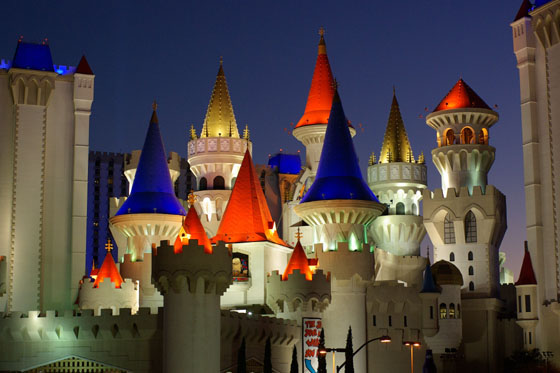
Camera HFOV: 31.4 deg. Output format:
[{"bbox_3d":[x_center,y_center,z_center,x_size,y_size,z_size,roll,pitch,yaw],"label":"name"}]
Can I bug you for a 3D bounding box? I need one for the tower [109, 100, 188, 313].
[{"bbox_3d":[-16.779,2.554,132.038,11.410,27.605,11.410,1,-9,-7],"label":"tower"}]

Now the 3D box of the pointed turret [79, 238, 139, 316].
[{"bbox_3d":[-21.306,11.185,124.005,7.476,9.458,7.476,1,-9,-10],"label":"pointed turret"}]

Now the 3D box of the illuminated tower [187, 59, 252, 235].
[{"bbox_3d":[-8.816,-5.734,145.033,9.327,26.754,9.327,0,-9,-3],"label":"illuminated tower"}]

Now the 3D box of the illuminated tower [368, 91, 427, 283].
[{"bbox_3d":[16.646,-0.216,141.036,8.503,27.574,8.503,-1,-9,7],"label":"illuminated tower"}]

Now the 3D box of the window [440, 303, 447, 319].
[{"bbox_3d":[20.700,15.698,126.000,0.760,2.011,0.304,-3,-10,17],"label":"window"}]

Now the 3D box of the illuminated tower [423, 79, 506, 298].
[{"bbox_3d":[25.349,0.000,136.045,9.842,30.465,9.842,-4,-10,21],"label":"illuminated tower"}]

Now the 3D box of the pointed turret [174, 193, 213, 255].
[{"bbox_3d":[-8.692,3.853,100.002,3.818,6.173,3.818,1,-9,-5],"label":"pointed turret"}]

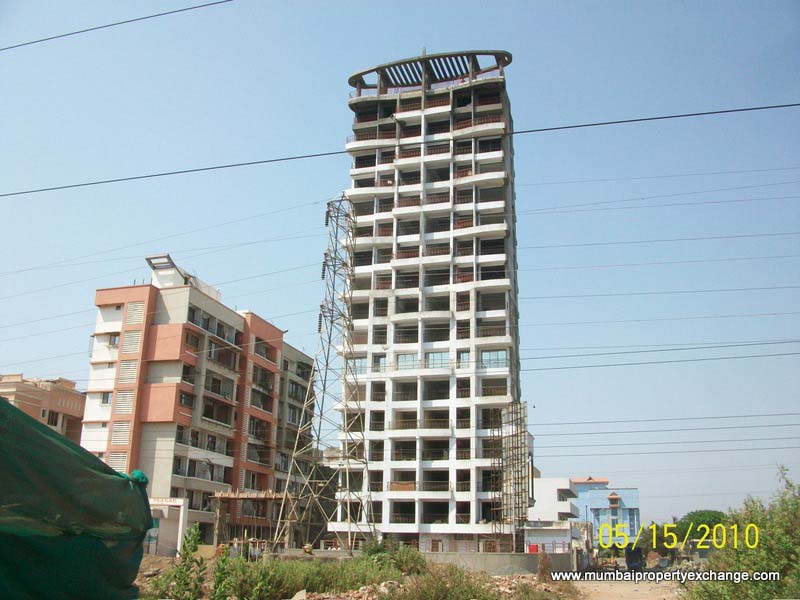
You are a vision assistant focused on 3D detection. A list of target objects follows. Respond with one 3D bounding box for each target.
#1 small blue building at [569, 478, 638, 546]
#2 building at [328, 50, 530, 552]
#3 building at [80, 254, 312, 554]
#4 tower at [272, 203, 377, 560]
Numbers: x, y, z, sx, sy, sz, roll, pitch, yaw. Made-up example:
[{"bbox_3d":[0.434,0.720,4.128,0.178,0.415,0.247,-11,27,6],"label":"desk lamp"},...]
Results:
[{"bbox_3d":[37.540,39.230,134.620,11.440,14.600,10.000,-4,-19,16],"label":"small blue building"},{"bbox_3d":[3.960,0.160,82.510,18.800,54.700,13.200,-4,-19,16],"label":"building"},{"bbox_3d":[-21.020,14.340,85.320,11.700,28.700,32.400,-4,-19,15],"label":"building"},{"bbox_3d":[-4.410,4.230,51.040,5.100,25.700,5.100,-4,-19,16],"label":"tower"}]

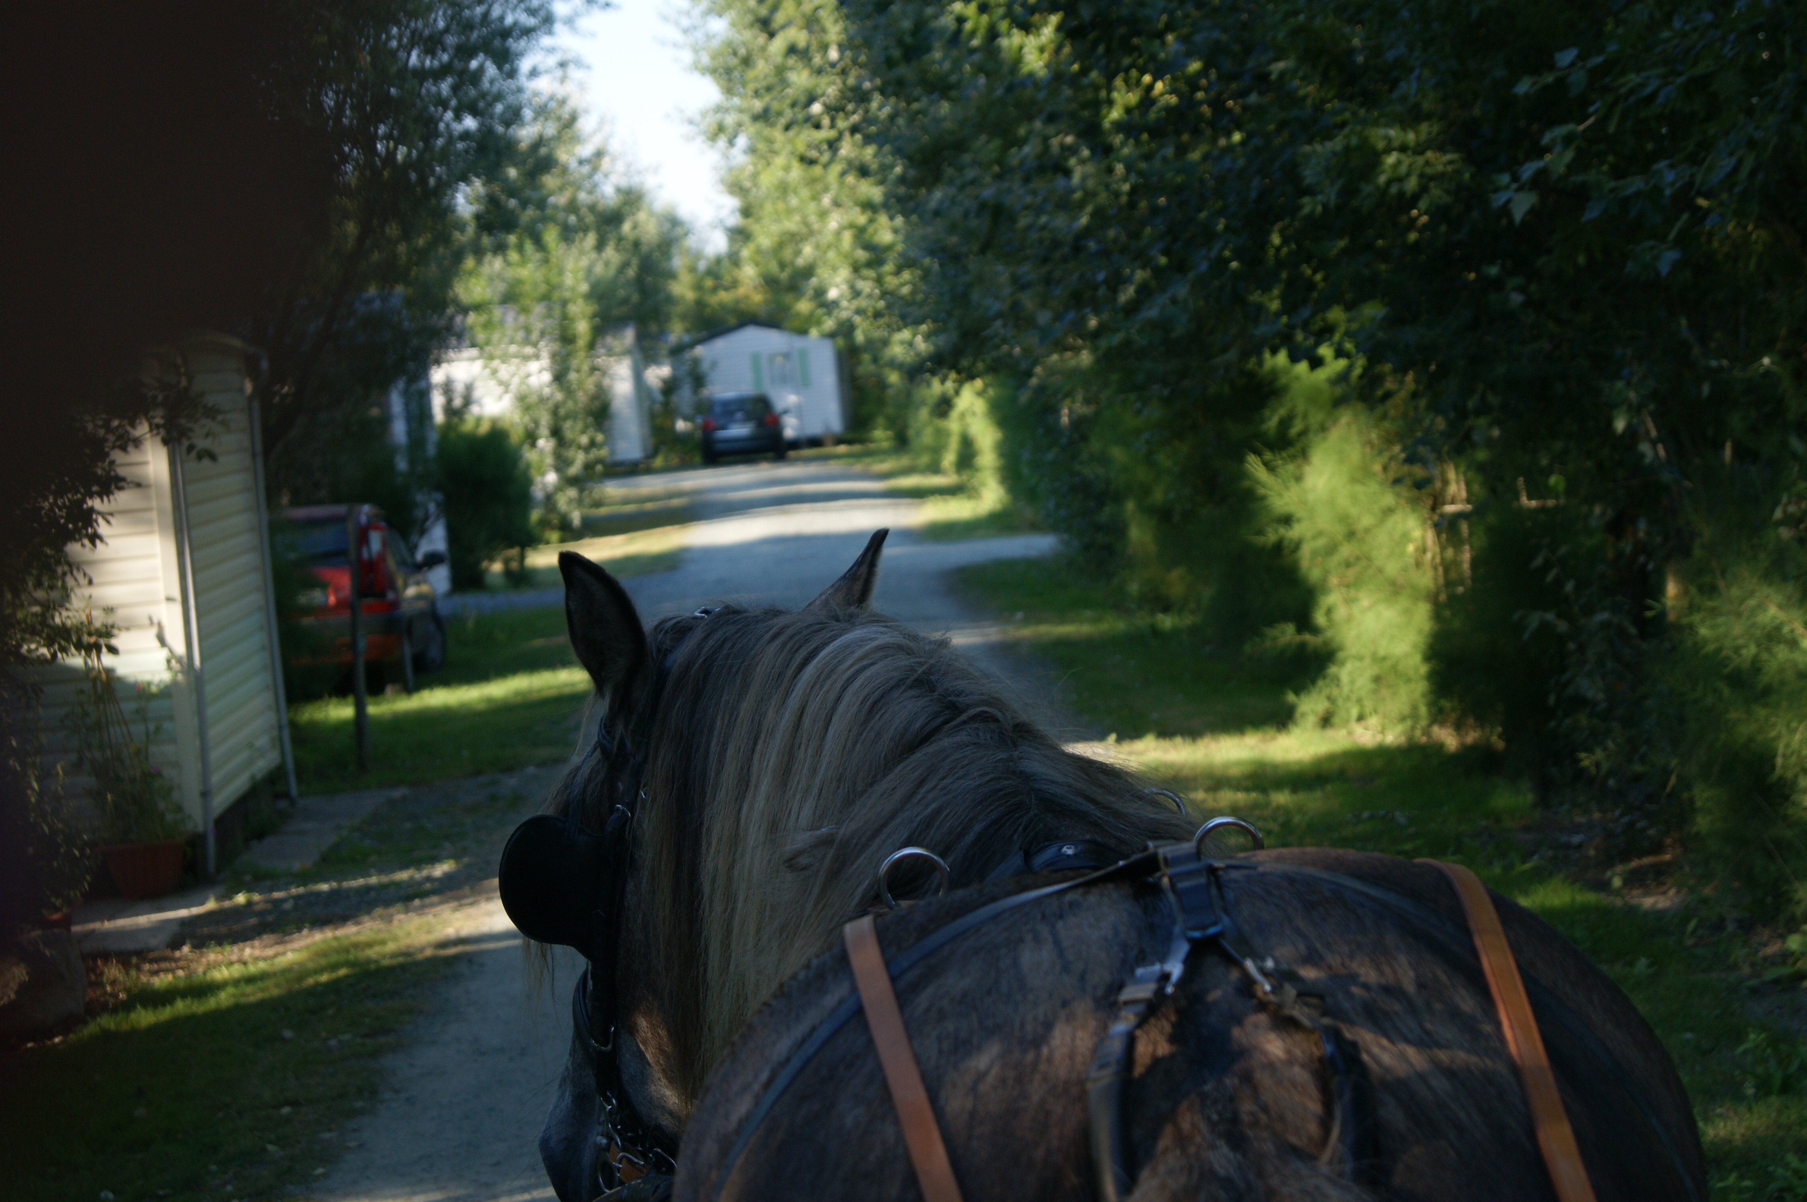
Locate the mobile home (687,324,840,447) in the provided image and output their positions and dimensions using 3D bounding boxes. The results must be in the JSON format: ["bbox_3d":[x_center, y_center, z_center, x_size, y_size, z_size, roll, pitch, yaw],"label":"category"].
[{"bbox_3d":[-3.510,-5.498,103.989,4.000,3.050,7.800,-5,4,1],"label":"mobile home"}]

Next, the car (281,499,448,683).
[{"bbox_3d":[-4.716,0.001,33.164,1.660,1.450,3.900,-5,4,0],"label":"car"}]

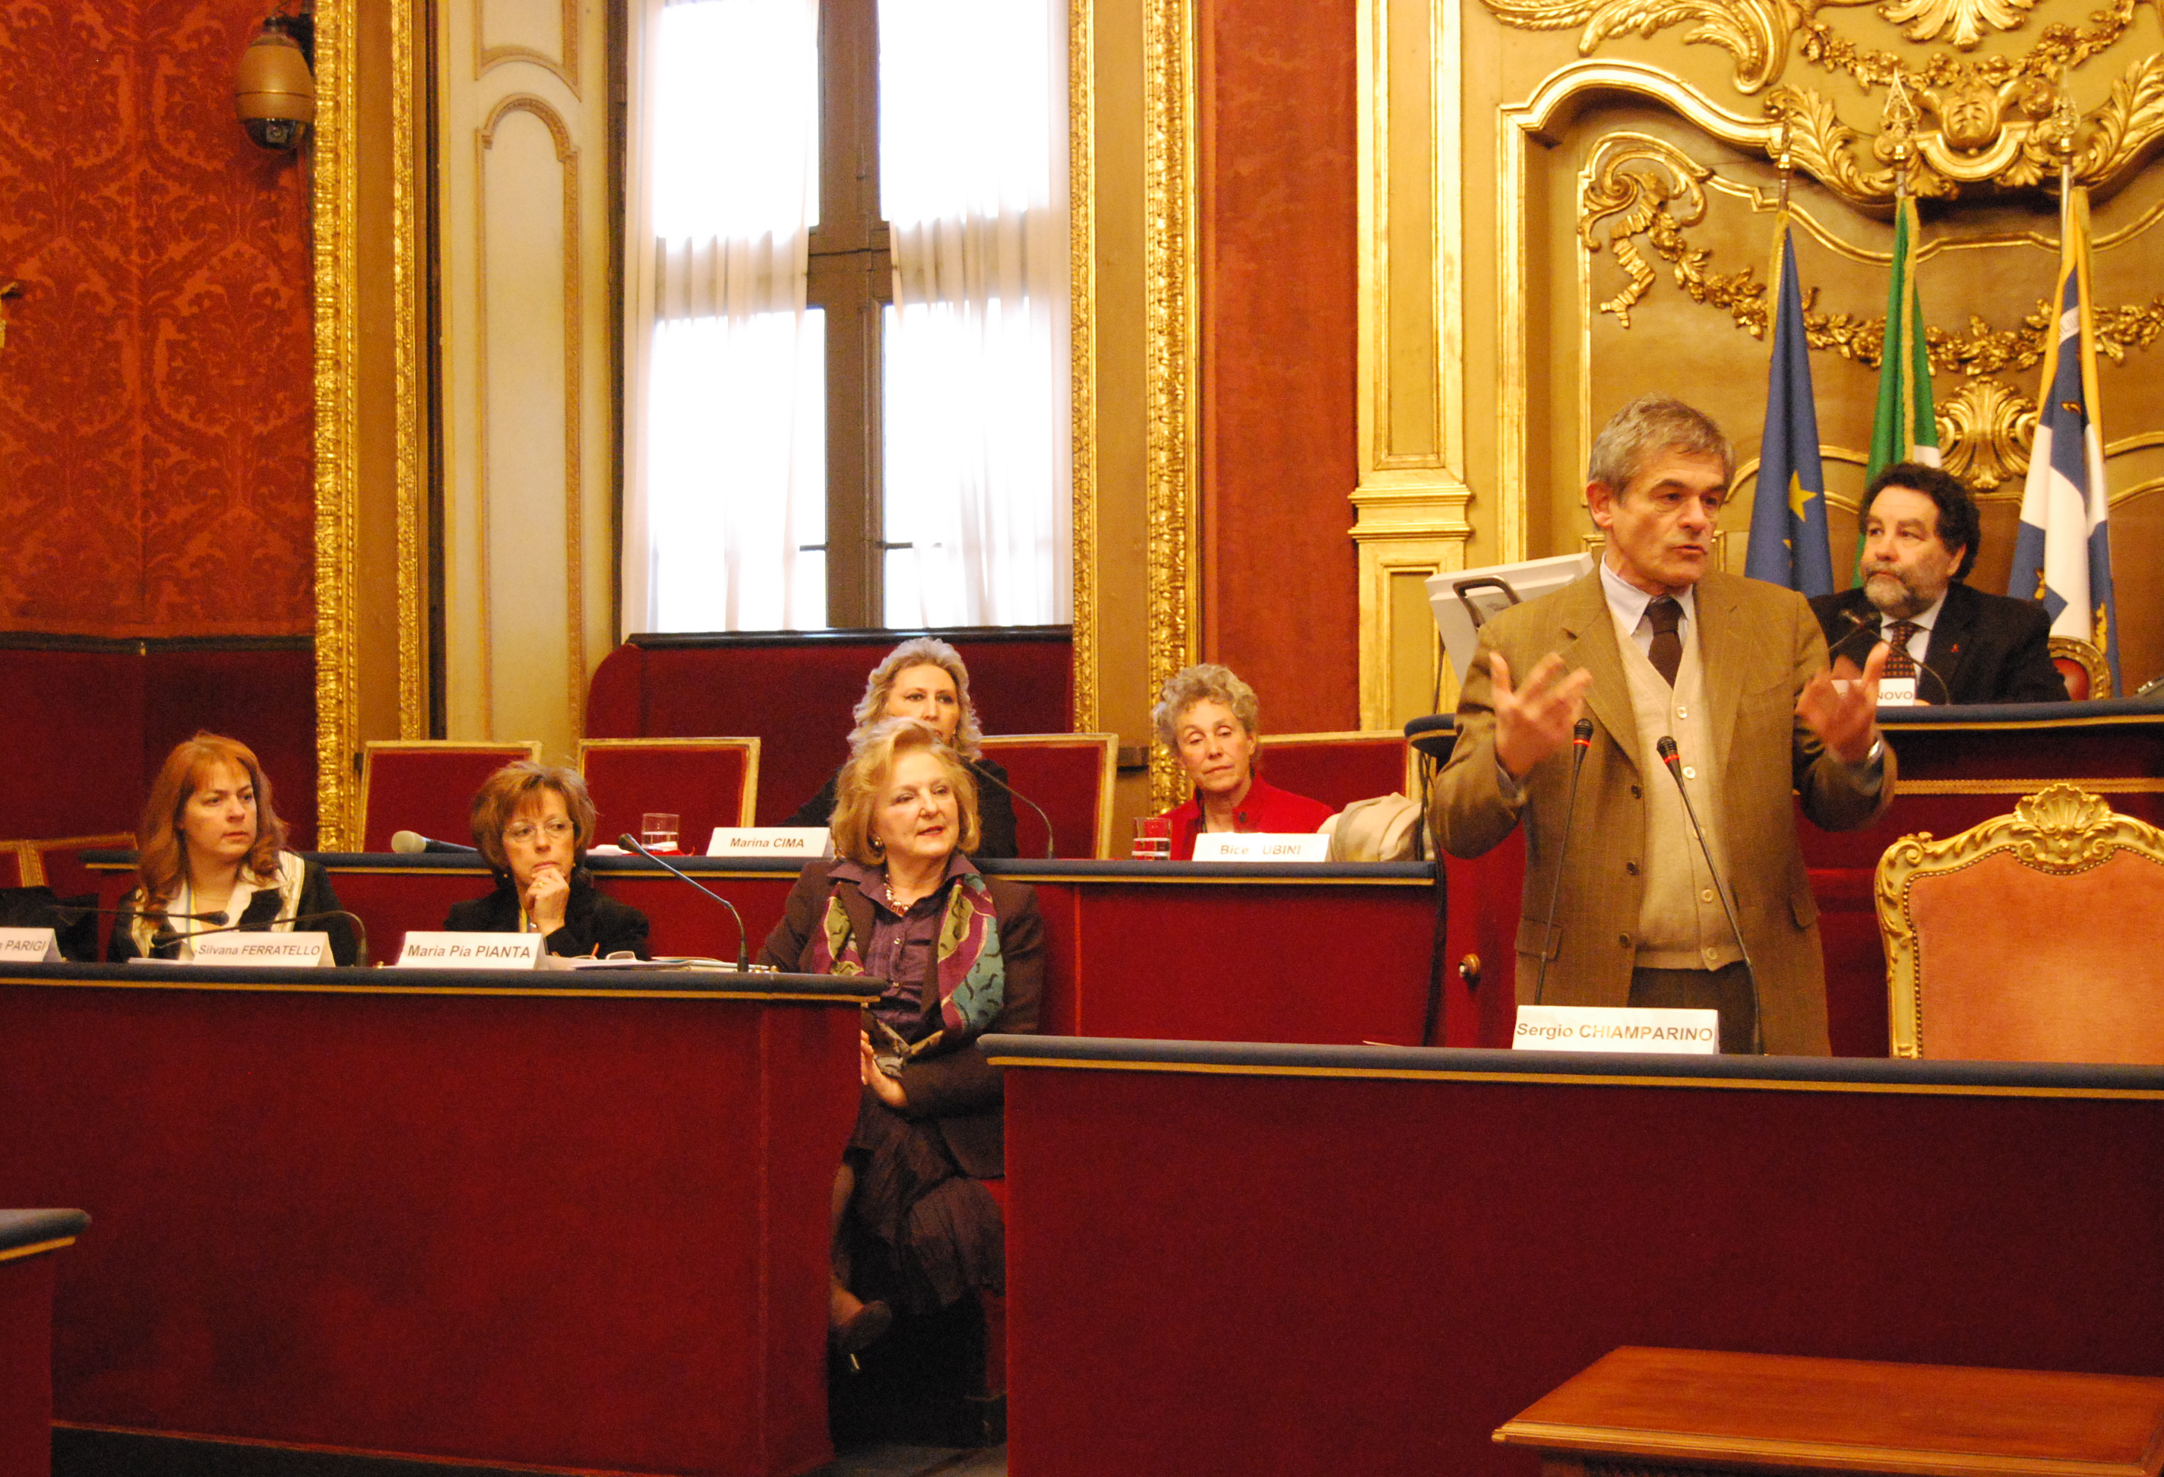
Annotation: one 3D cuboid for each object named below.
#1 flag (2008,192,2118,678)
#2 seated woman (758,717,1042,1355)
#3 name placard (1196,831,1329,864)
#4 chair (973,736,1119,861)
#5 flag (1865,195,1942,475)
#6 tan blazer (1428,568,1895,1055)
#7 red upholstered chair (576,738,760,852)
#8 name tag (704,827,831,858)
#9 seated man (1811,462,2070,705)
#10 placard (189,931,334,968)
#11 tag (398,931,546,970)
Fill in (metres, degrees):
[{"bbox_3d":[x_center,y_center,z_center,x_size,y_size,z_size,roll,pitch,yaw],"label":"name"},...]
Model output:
[{"bbox_3d":[1.986,-0.414,6.436,0.280,1.400,0.200,-1,-1,24],"label":"flag"},{"bbox_3d":[-0.298,0.549,5.500,0.510,1.200,0.750,0,0,12],"label":"seated woman"},{"bbox_3d":[0.328,0.199,5.820,0.250,0.053,0.060,0,0,17],"label":"name placard"},{"bbox_3d":[-0.211,0.494,6.537,0.460,1.000,0.550,0,0,19],"label":"chair"},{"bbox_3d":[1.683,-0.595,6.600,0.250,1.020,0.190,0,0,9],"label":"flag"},{"bbox_3d":[0.763,0.138,4.250,0.600,0.740,0.450,0,0,4],"label":"tan blazer"},{"bbox_3d":[-0.971,0.501,6.782,0.460,1.000,0.550,0,0,16],"label":"red upholstered chair"},{"bbox_3d":[-0.692,0.232,7.100,0.297,0.068,0.062,-1,-1,24],"label":"name tag"},{"bbox_3d":[1.571,0.139,5.907,0.580,1.300,0.700,-1,-1,22],"label":"seated man"},{"bbox_3d":[-1.512,0.391,5.880,0.297,0.068,0.062,-1,-1,24],"label":"placard"},{"bbox_3d":[-0.984,0.341,5.120,0.250,0.057,0.060,0,0,17],"label":"tag"}]

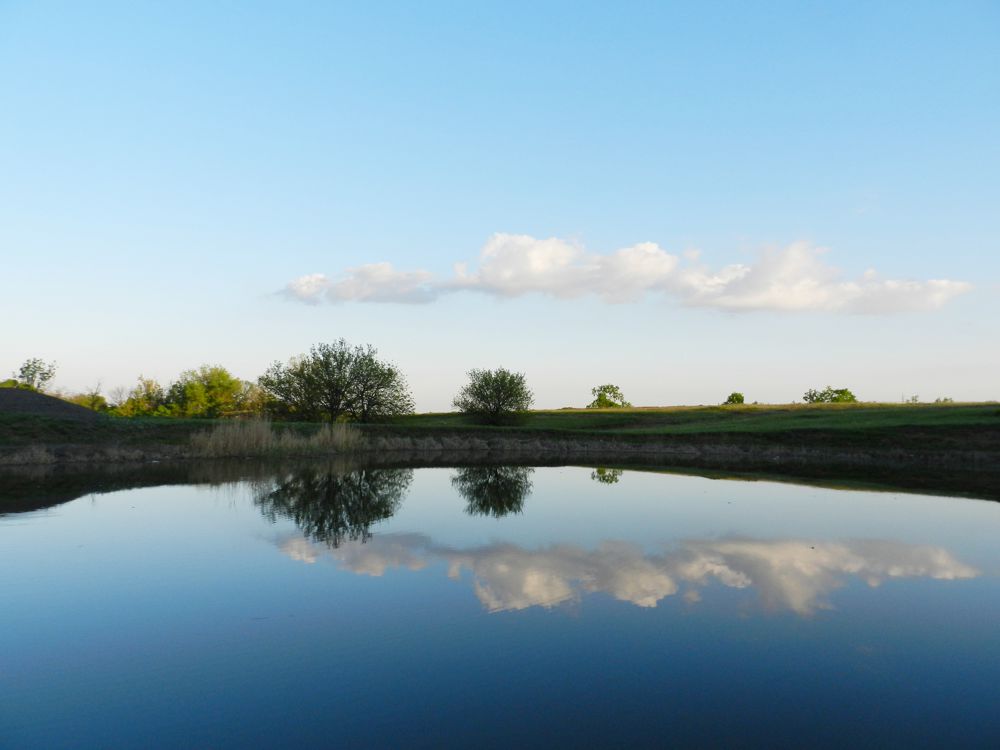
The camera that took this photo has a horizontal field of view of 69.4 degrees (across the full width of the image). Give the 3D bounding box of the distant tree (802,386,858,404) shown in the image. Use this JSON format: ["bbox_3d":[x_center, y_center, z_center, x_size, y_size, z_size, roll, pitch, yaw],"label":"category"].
[{"bbox_3d":[49.270,3.290,108.000,7.340,3.140,6.000,-1,-4,25],"label":"distant tree"}]

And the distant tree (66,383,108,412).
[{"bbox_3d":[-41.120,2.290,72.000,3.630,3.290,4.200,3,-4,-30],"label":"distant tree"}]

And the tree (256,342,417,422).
[{"bbox_3d":[-10.580,0.520,47.000,9.780,5.660,8.000,2,-4,-13],"label":"tree"}]

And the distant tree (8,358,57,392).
[{"bbox_3d":[-49.200,0.370,76.000,4.240,4.210,4.500,3,-4,-33],"label":"distant tree"}]

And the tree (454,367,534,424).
[{"bbox_3d":[-0.530,1.520,51.000,5.650,4.100,5.200,1,-4,-1],"label":"tree"}]

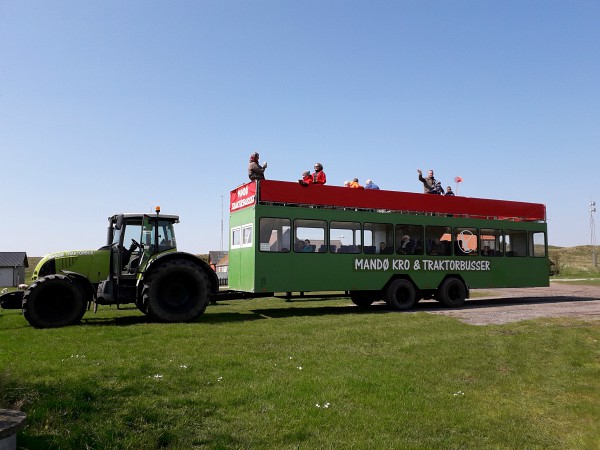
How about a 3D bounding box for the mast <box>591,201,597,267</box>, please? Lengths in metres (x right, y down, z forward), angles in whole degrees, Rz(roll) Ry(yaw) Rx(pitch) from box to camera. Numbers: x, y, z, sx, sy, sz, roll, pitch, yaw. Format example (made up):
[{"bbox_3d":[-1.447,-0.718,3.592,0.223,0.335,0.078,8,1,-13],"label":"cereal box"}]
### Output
[{"bbox_3d":[87.799,2.543,140.000,1.700,19.744,1.700,1,-4,0],"label":"mast"}]

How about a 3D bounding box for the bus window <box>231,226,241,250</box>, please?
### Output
[{"bbox_3d":[-2.118,0.440,15.629,0.070,0.720,1.112,3,-5,-24],"label":"bus window"}]

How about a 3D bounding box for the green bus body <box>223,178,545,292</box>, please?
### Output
[{"bbox_3d":[3.821,0.666,17.655,12.538,3.322,2.660,3,-5,-24],"label":"green bus body"}]

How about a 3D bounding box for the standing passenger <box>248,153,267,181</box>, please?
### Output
[{"bbox_3d":[-1.387,-1.485,15.116,0.650,1.720,0.550,2,-5,-15],"label":"standing passenger"}]

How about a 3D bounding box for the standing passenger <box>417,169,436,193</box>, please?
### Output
[{"bbox_3d":[4.776,-1.210,17.425,0.750,1.750,0.450,0,-5,11],"label":"standing passenger"}]

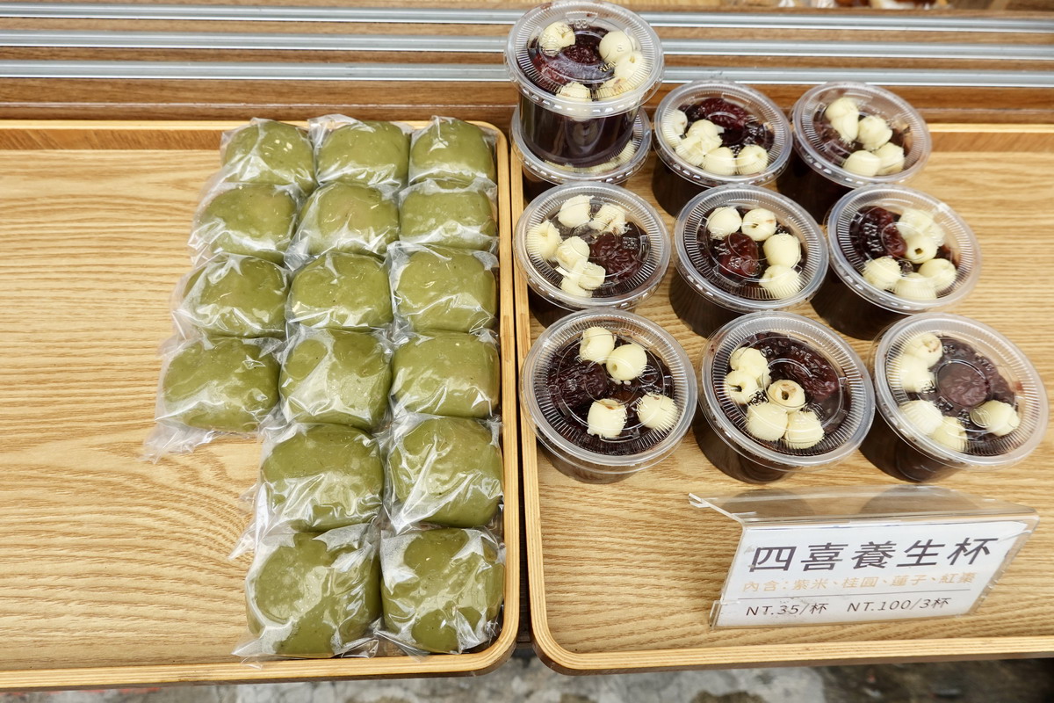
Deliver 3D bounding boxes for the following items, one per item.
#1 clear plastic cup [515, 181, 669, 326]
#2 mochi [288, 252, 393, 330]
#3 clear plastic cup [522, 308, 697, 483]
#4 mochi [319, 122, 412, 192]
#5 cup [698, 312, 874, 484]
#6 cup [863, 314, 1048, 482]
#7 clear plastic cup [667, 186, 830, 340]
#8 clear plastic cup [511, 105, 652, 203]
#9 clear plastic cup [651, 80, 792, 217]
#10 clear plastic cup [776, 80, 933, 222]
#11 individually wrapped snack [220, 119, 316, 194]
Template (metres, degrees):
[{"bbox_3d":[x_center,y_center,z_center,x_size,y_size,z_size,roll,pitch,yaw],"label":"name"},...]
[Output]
[{"bbox_3d":[0.034,-0.047,0.384,0.082,0.050,0.082,1,62,-2],"label":"clear plastic cup"},{"bbox_3d":[-0.101,-0.024,0.372,0.054,0.036,0.049,-1,62,-3],"label":"mochi"},{"bbox_3d":[0.037,0.027,0.347,0.081,0.047,0.081,1,62,-2],"label":"clear plastic cup"},{"bbox_3d":[-0.100,-0.116,0.424,0.056,0.035,0.051,-1,62,-3],"label":"mochi"},{"bbox_3d":[0.122,0.026,0.349,0.082,0.050,0.082,1,62,-2],"label":"cup"},{"bbox_3d":[0.206,0.027,0.356,0.081,0.047,0.081,1,62,-2],"label":"cup"},{"bbox_3d":[0.117,-0.046,0.388,0.082,0.050,0.082,1,62,-2],"label":"clear plastic cup"},{"bbox_3d":[0.030,-0.118,0.423,0.082,0.050,0.082,1,62,-2],"label":"clear plastic cup"},{"bbox_3d":[0.112,-0.117,0.428,0.081,0.047,0.081,1,62,-2],"label":"clear plastic cup"},{"bbox_3d":[0.196,-0.118,0.430,0.082,0.050,0.082,1,62,-2],"label":"clear plastic cup"},{"bbox_3d":[-0.155,-0.105,0.412,0.054,0.036,0.049,-1,62,-3],"label":"individually wrapped snack"}]

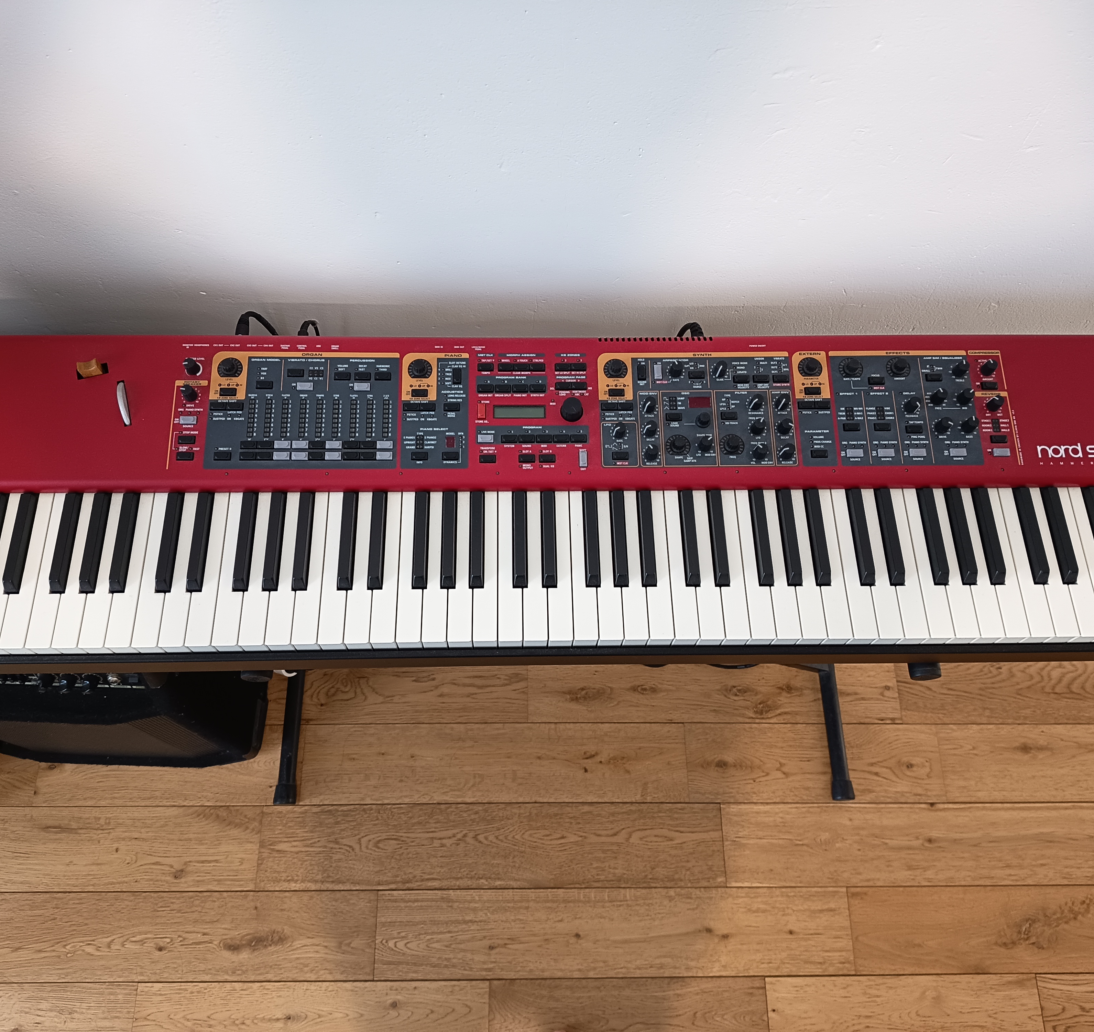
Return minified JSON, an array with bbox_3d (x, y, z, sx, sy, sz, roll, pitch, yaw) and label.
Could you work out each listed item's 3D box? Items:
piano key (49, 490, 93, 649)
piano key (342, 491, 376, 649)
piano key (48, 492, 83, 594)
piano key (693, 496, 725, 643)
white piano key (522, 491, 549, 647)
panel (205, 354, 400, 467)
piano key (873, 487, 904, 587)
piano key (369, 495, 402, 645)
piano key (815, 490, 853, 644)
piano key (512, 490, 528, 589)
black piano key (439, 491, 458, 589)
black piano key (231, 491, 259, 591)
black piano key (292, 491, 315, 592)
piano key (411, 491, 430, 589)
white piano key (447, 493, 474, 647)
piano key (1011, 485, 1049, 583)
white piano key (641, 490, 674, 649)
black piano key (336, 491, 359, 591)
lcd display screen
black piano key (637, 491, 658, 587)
[{"bbox_3d":[-0.436,0.052,0.899,0.023,0.022,0.152,0,67,-2],"label":"piano key"},{"bbox_3d":[-0.174,0.051,0.908,0.023,0.022,0.151,0,67,-2],"label":"piano key"},{"bbox_3d":[-0.453,0.024,0.895,0.013,0.013,0.099,0,67,-2],"label":"piano key"},{"bbox_3d":[0.153,0.049,0.914,0.023,0.021,0.150,0,67,-2],"label":"piano key"},{"bbox_3d":[-0.011,0.050,0.909,0.023,0.021,0.151,0,67,-2],"label":"white piano key"},{"bbox_3d":[-0.237,-0.105,0.926,0.184,0.015,0.121,0,73,-2],"label":"panel"},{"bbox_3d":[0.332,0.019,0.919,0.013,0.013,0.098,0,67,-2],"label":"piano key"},{"bbox_3d":[-0.152,0.051,0.904,0.023,0.021,0.150,0,67,-2],"label":"piano key"},{"bbox_3d":[0.272,0.047,0.928,0.023,0.021,0.151,0,67,-2],"label":"piano key"},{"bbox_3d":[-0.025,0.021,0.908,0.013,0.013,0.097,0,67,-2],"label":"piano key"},{"bbox_3d":[-0.093,0.021,0.907,0.013,0.013,0.099,0,67,-2],"label":"black piano key"},{"bbox_3d":[-0.284,0.022,0.895,0.013,0.013,0.098,0,67,-2],"label":"black piano key"},{"bbox_3d":[-0.230,0.022,0.897,0.013,0.013,0.098,0,67,-2],"label":"black piano key"},{"bbox_3d":[-0.119,0.021,0.901,0.013,0.013,0.098,0,67,-2],"label":"piano key"},{"bbox_3d":[-0.082,0.050,0.906,0.023,0.021,0.150,0,67,-2],"label":"white piano key"},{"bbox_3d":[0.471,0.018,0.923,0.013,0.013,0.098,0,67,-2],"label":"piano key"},{"bbox_3d":[0.106,0.048,0.923,0.023,0.021,0.151,0,67,-2],"label":"white piano key"},{"bbox_3d":[-0.189,0.023,0.909,0.013,0.013,0.096,0,67,-2],"label":"black piano key"},{"bbox_3d":[-0.026,-0.102,0.941,0.051,0.005,0.014,0,71,-2],"label":"lcd display screen"},{"bbox_3d":[0.096,0.021,0.906,0.013,0.013,0.096,0,67,-2],"label":"black piano key"}]

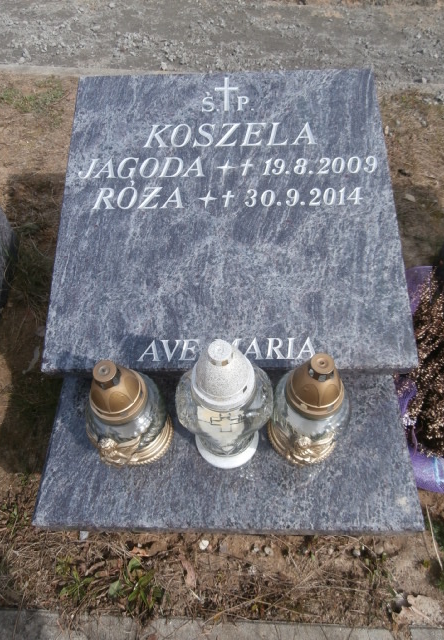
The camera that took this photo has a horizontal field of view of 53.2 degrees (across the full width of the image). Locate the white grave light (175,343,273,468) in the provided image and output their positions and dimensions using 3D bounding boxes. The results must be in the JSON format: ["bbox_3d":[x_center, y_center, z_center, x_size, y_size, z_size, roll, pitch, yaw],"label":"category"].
[{"bbox_3d":[0.003,0.107,0.571,0.122,0.284,0.122,-3,57,0],"label":"white grave light"}]

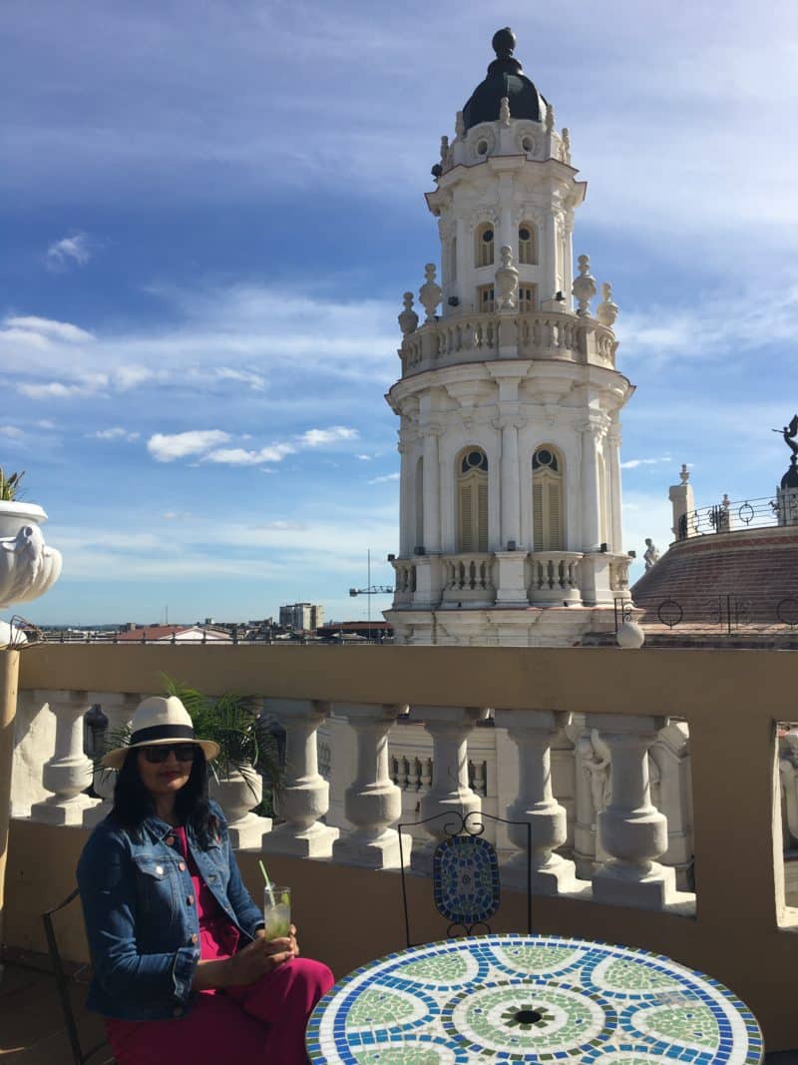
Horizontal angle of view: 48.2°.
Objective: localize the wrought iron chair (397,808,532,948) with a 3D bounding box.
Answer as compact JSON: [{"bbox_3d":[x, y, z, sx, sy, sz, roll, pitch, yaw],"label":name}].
[{"bbox_3d":[0.216,1.254,2.374,0.395,0.900,0.480,0,-6,-5],"label":"wrought iron chair"}]

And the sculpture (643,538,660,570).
[{"bbox_3d":[10.780,1.250,38.000,0.750,2.050,0.750,-1,-6,12],"label":"sculpture"}]

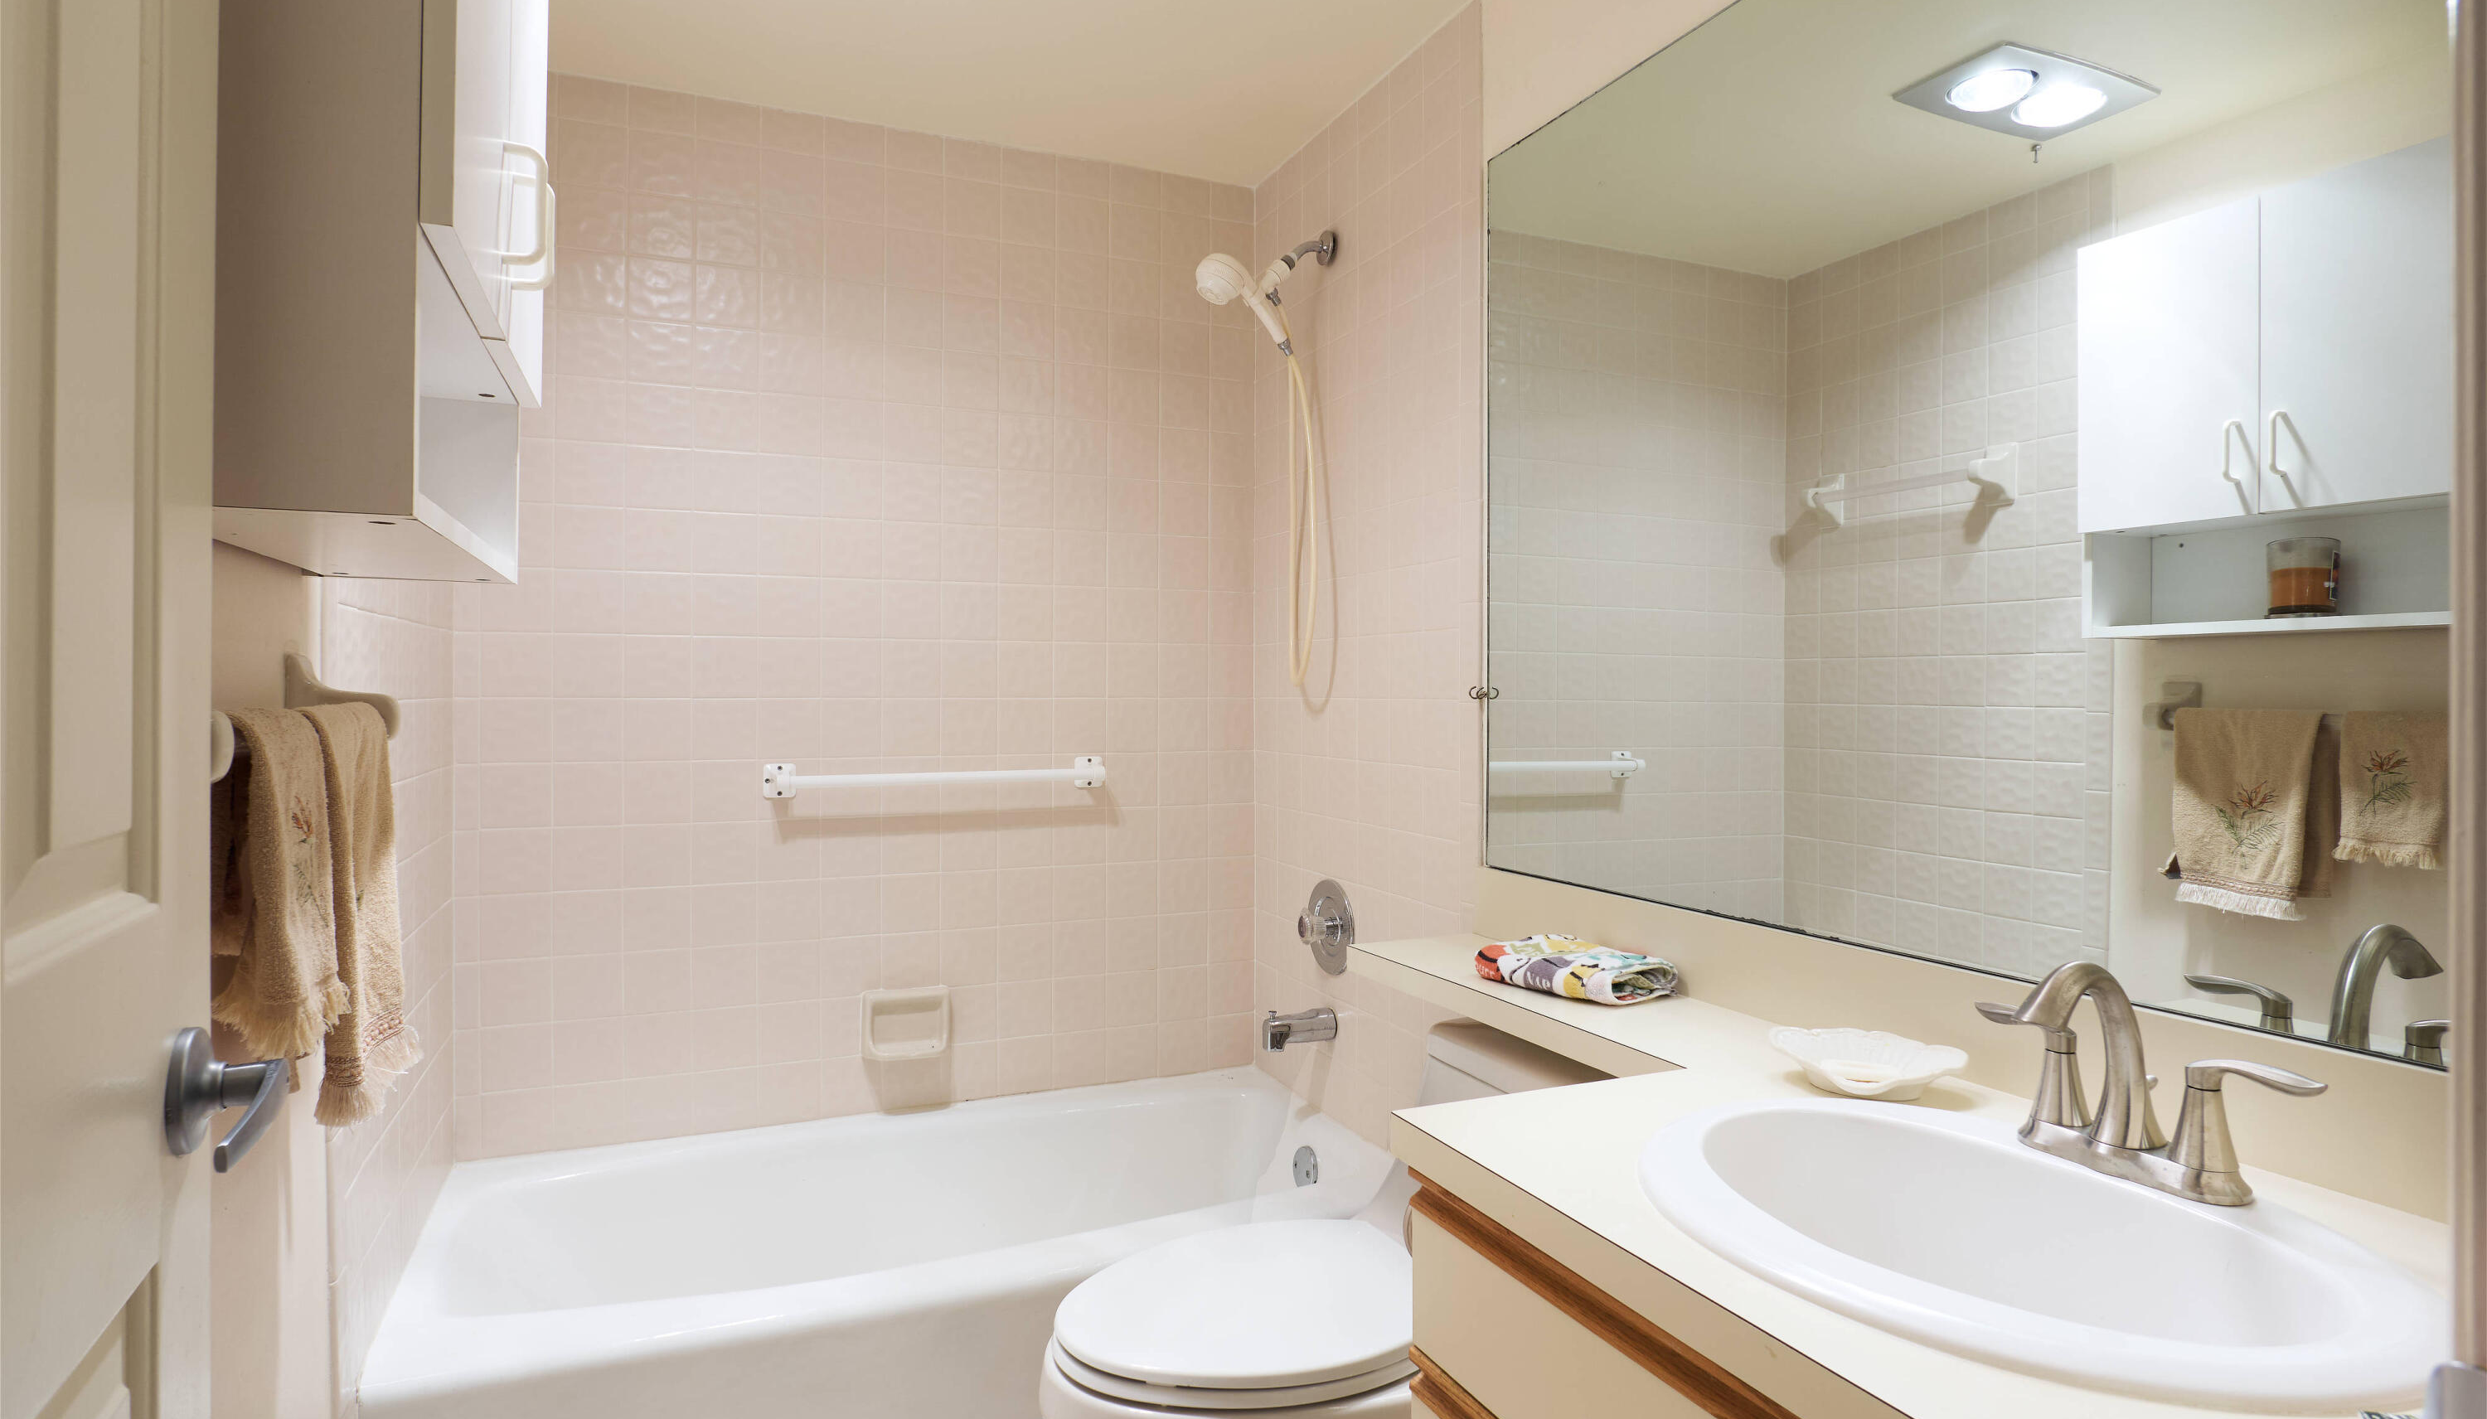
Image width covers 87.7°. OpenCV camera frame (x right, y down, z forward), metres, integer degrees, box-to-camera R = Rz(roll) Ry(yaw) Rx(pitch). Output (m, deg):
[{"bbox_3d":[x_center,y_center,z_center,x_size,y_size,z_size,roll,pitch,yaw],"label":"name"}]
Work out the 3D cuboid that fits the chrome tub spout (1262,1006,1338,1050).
[{"bbox_3d":[0.104,0.593,2.402,0.131,0.074,0.056,0,0,-22],"label":"chrome tub spout"}]

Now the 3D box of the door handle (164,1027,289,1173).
[{"bbox_3d":[-0.502,0.198,0.638,0.055,0.066,0.161,0,0,-27],"label":"door handle"}]

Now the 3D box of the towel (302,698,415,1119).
[{"bbox_3d":[-0.824,0.177,1.192,0.065,0.363,0.242,0,0,-22],"label":"towel"}]

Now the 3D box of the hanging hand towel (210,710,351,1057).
[{"bbox_3d":[-0.737,0.128,0.988,0.067,0.259,0.157,0,0,-22],"label":"hanging hand towel"}]

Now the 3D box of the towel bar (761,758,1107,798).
[{"bbox_3d":[-0.570,0.129,2.477,0.649,0.065,0.078,0,0,-22],"label":"towel bar"}]

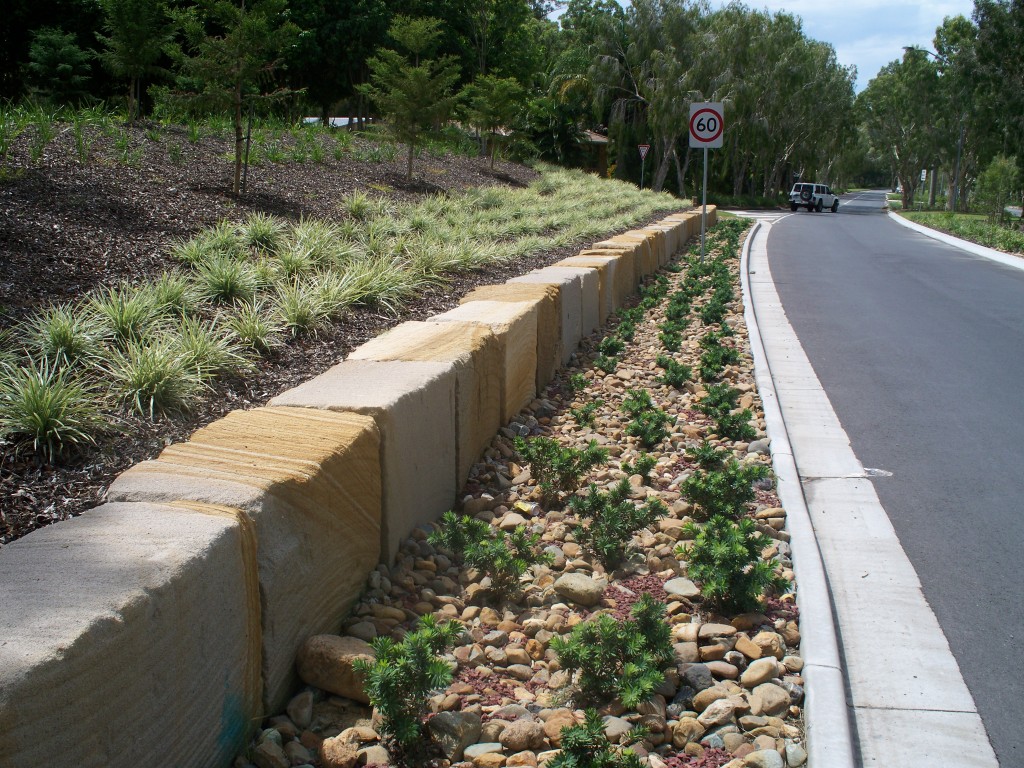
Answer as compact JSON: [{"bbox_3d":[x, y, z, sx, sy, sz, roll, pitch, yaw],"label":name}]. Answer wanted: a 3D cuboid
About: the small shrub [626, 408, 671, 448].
[{"bbox_3d":[0.795,0.256,6.156,0.266,0.222,0.253,1,11,7],"label":"small shrub"}]

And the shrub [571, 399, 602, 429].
[{"bbox_3d":[0.442,0.175,6.323,0.188,0.178,0.179,1,10,4],"label":"shrub"}]

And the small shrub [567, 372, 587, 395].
[{"bbox_3d":[0.469,-0.002,7.747,0.146,0.152,0.138,1,10,3],"label":"small shrub"}]

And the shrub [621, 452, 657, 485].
[{"bbox_3d":[0.614,0.410,5.169,0.172,0.150,0.164,1,10,7],"label":"shrub"}]

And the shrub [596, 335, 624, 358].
[{"bbox_3d":[0.873,-0.334,9.438,0.248,0.193,0.236,1,11,5],"label":"shrub"}]

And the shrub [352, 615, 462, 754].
[{"bbox_3d":[-0.277,0.792,2.817,0.291,0.380,0.276,-1,11,-6],"label":"shrub"}]

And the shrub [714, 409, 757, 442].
[{"bbox_3d":[1.247,0.231,5.943,0.227,0.184,0.216,2,11,12],"label":"shrub"}]

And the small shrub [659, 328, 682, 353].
[{"bbox_3d":[1.377,-0.383,9.255,0.209,0.195,0.199,0,10,0],"label":"small shrub"}]

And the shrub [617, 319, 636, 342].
[{"bbox_3d":[1.117,-0.522,10.387,0.195,0.216,0.185,1,11,6],"label":"shrub"}]

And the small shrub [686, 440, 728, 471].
[{"bbox_3d":[0.989,0.364,5.361,0.216,0.151,0.205,2,11,11],"label":"small shrub"}]

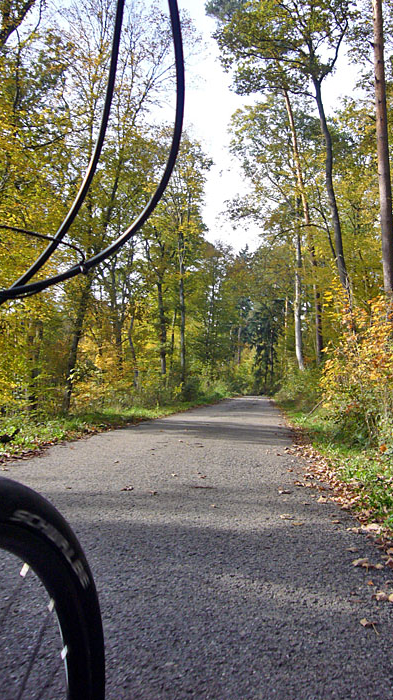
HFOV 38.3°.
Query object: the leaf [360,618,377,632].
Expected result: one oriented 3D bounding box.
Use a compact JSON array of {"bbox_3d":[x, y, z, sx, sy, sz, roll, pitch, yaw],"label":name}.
[{"bbox_3d":[0.560,0.896,1.835,0.056,0.020,0.070,0,-4,0],"label":"leaf"}]

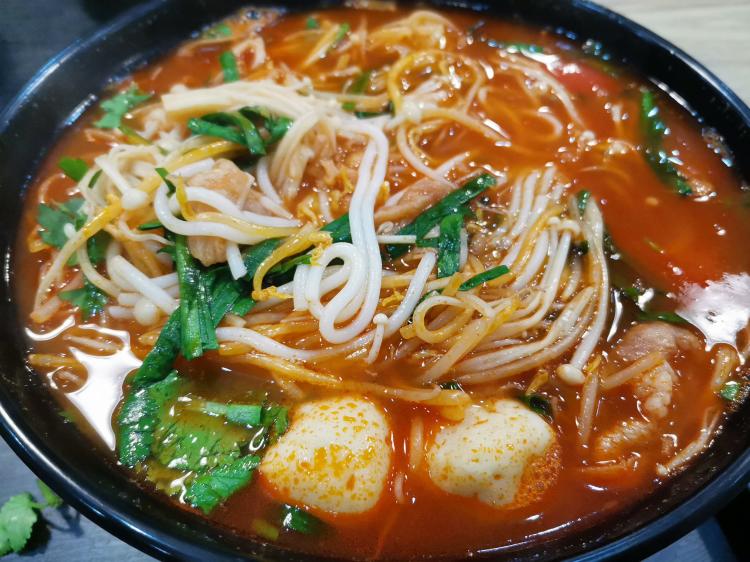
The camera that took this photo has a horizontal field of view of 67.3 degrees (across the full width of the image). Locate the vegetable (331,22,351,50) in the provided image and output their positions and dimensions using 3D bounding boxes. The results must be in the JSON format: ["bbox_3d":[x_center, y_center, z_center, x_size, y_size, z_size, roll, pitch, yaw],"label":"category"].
[{"bbox_3d":[-0.015,-0.108,0.249,0.004,0.003,0.020,13,53,9],"label":"vegetable"}]

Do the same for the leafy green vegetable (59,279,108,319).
[{"bbox_3d":[-0.076,0.005,0.147,0.012,0.006,0.009,9,54,5],"label":"leafy green vegetable"}]

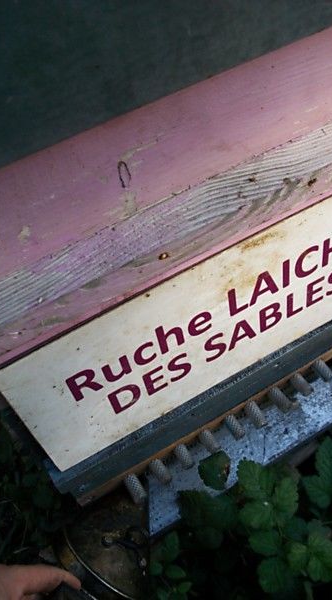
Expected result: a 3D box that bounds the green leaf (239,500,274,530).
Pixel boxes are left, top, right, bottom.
[{"bbox_3d":[0.105,0.251,0.648,0.037,0.012,0.039,34,64,29],"label":"green leaf"}]

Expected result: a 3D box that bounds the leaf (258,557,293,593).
[{"bbox_3d":[0.125,0.314,0.634,0.040,0.012,0.042,28,61,26],"label":"leaf"}]

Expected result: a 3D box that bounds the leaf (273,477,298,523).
[{"bbox_3d":[0.144,0.241,0.669,0.027,0.013,0.052,15,60,21],"label":"leaf"}]

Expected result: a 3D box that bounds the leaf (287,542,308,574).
[{"bbox_3d":[0.156,0.305,0.654,0.024,0.012,0.033,-12,53,3],"label":"leaf"}]

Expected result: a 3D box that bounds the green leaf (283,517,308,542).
[{"bbox_3d":[0.158,0.279,0.675,0.038,0.011,0.034,2,53,10],"label":"green leaf"}]

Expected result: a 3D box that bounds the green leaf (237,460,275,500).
[{"bbox_3d":[0.109,0.218,0.669,0.042,0.013,0.053,-36,57,-14],"label":"green leaf"}]

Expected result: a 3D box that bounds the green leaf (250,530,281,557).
[{"bbox_3d":[0.120,0.294,0.669,0.035,0.012,0.029,-7,54,6],"label":"green leaf"}]

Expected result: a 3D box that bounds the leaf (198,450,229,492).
[{"bbox_3d":[0.057,0.203,0.664,0.041,0.010,0.046,-16,52,-4],"label":"leaf"}]

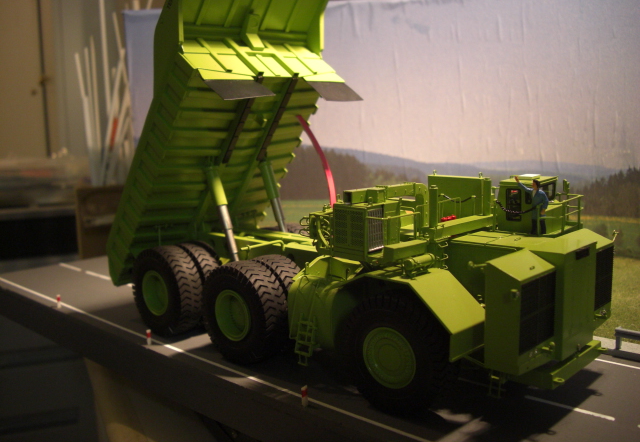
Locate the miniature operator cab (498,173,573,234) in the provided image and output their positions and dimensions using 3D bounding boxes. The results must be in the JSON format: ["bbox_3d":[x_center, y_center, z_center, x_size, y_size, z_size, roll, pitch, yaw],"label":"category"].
[{"bbox_3d":[0.135,-0.011,0.436,0.033,0.033,0.032,7,12,44],"label":"miniature operator cab"}]

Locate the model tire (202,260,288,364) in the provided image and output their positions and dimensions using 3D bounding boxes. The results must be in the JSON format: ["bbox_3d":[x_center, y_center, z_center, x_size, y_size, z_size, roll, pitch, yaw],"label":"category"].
[{"bbox_3d":[-0.054,0.066,0.493,0.071,0.071,0.024,7,12,44],"label":"model tire"}]

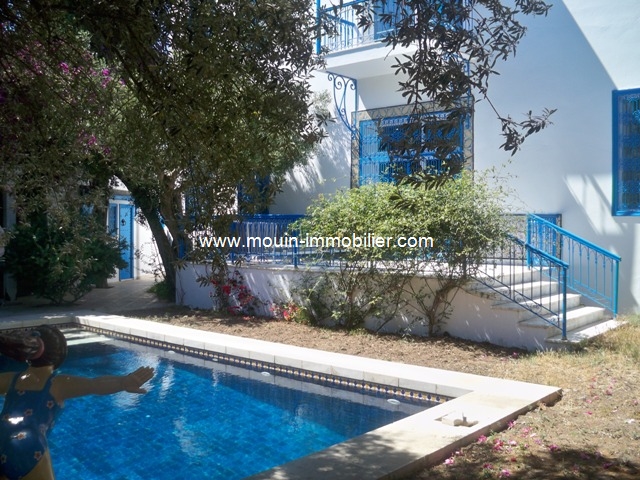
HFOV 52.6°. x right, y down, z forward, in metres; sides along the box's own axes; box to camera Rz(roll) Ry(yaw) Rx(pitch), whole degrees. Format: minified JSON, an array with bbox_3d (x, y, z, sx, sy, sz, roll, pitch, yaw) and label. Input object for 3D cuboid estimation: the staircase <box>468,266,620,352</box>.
[{"bbox_3d":[3.146,0.911,8.865,1.503,0.804,2.267,1,1,39],"label":"staircase"}]

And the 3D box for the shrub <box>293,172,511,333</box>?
[{"bbox_3d":[1.003,0.233,9.089,3.342,2.196,1.528,1,1,39],"label":"shrub"}]

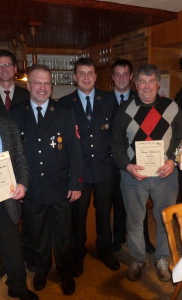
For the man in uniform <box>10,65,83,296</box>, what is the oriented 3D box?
[{"bbox_3d":[-0.341,0.243,2.267,0.580,1.740,0.380,0,10,10],"label":"man in uniform"}]

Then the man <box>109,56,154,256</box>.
[{"bbox_3d":[0.353,0.082,2.790,0.540,1.830,0.360,-1,10,5],"label":"man"}]

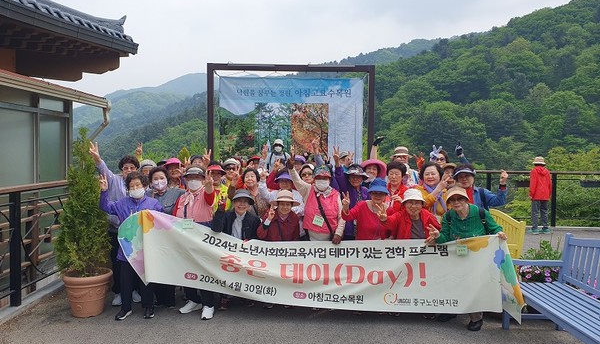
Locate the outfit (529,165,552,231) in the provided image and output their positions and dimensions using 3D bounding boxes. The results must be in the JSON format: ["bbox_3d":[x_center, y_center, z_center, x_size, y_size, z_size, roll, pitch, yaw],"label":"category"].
[{"bbox_3d":[5.058,0.558,9.479,0.470,1.380,0.320,0,2,6],"label":"outfit"}]

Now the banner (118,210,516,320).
[{"bbox_3d":[0.130,0.889,4.378,3.880,0.940,0.280,0,2,5],"label":"banner"}]

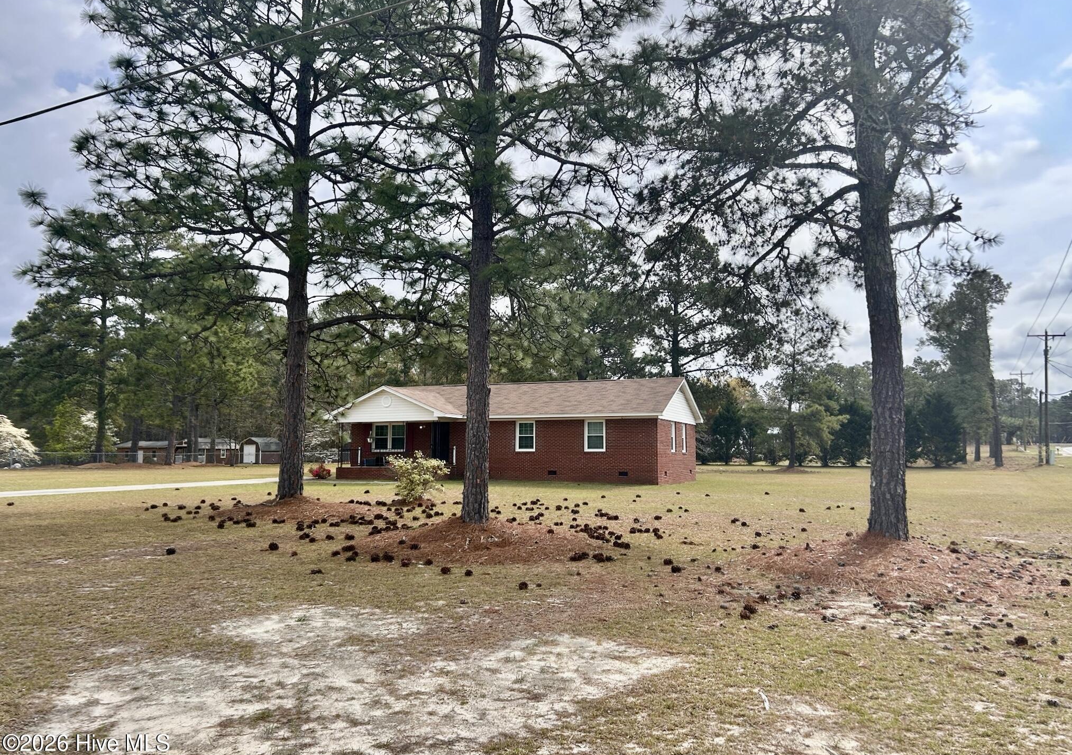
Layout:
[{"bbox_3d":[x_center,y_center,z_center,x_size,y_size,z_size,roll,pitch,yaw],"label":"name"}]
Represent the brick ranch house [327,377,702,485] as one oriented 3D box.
[{"bbox_3d":[-0.996,2.727,40.677,16.940,4.900,9.370,-2,-6,25],"label":"brick ranch house"}]

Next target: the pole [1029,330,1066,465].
[{"bbox_3d":[39.669,1.560,62.500,2.450,10.375,0.380,-3,-6,27],"label":"pole"}]

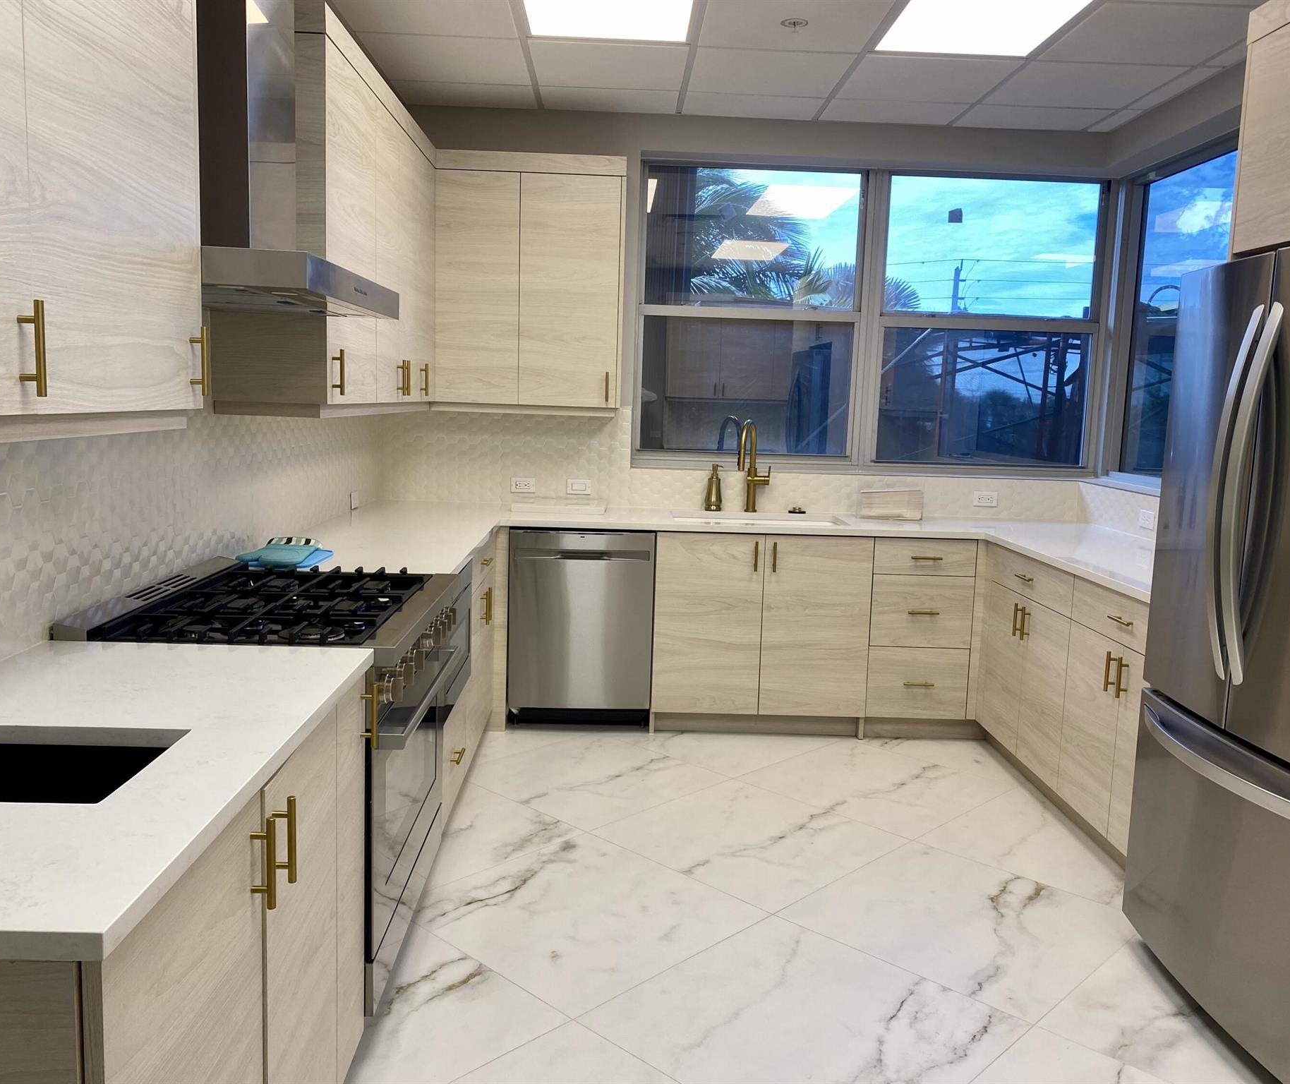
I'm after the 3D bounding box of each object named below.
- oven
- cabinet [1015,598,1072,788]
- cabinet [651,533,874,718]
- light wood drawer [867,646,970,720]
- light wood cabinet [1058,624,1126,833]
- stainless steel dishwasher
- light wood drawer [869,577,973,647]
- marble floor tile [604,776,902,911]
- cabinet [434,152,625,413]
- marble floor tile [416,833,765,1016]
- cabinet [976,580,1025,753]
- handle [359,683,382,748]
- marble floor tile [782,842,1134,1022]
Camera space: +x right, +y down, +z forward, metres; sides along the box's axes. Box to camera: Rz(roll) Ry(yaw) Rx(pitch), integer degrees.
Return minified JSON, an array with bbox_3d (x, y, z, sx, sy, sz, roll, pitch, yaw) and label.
[{"bbox_3d":[-0.856,0.572,2.701,0.685,0.865,0.925,1,7,-1],"label":"oven"},{"bbox_3d":[1.702,0.545,3.923,0.560,0.613,0.397,1,7,-1],"label":"cabinet"},{"bbox_3d":[0.497,0.319,4.907,0.921,0.778,0.600,2,8,-2],"label":"cabinet"},{"bbox_3d":[1.151,0.568,4.811,0.428,0.309,0.460,1,7,-1],"label":"light wood drawer"},{"bbox_3d":[1.759,0.610,3.597,0.595,0.623,0.390,2,8,-2],"label":"light wood cabinet"},{"bbox_3d":[-0.273,0.345,4.820,0.605,0.860,0.600,1,7,-1],"label":"stainless steel dishwasher"},{"bbox_3d":[1.178,0.264,4.887,0.436,0.314,0.530,2,8,-2],"label":"light wood drawer"},{"bbox_3d":[0.343,0.967,3.542,0.753,0.010,0.753,9,10,43],"label":"marble floor tile"},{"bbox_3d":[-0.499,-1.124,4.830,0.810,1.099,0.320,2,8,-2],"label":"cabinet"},{"bbox_3d":[-0.177,1.022,3.003,0.753,0.010,0.753,9,10,43],"label":"marble floor tile"},{"bbox_3d":[1.739,0.503,4.392,0.595,0.623,0.412,2,8,-2],"label":"cabinet"},{"bbox_3d":[-0.549,0.346,2.162,0.036,0.129,0.012,2,8,-2],"label":"handle"},{"bbox_3d":[0.904,1.071,3.087,0.764,0.010,0.766,9,10,43],"label":"marble floor tile"}]

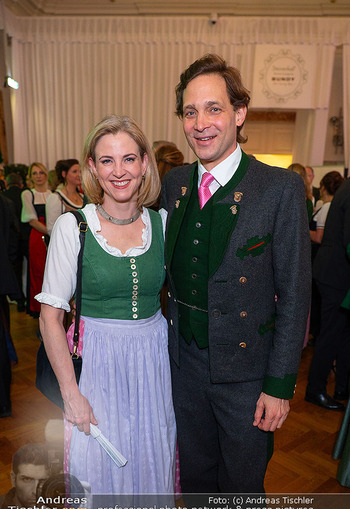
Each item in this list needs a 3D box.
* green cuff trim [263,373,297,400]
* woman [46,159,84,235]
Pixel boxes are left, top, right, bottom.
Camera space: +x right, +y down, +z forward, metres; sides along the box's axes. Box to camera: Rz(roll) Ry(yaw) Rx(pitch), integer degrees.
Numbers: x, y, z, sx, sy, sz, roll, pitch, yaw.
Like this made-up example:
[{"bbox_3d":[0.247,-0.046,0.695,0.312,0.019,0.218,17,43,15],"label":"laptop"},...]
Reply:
[{"bbox_3d":[0.321,0.396,1.070,0.100,0.070,0.090,8,12,3],"label":"green cuff trim"},{"bbox_3d":[-0.895,0.021,3.145,0.380,1.690,0.500,9,15,36],"label":"woman"}]

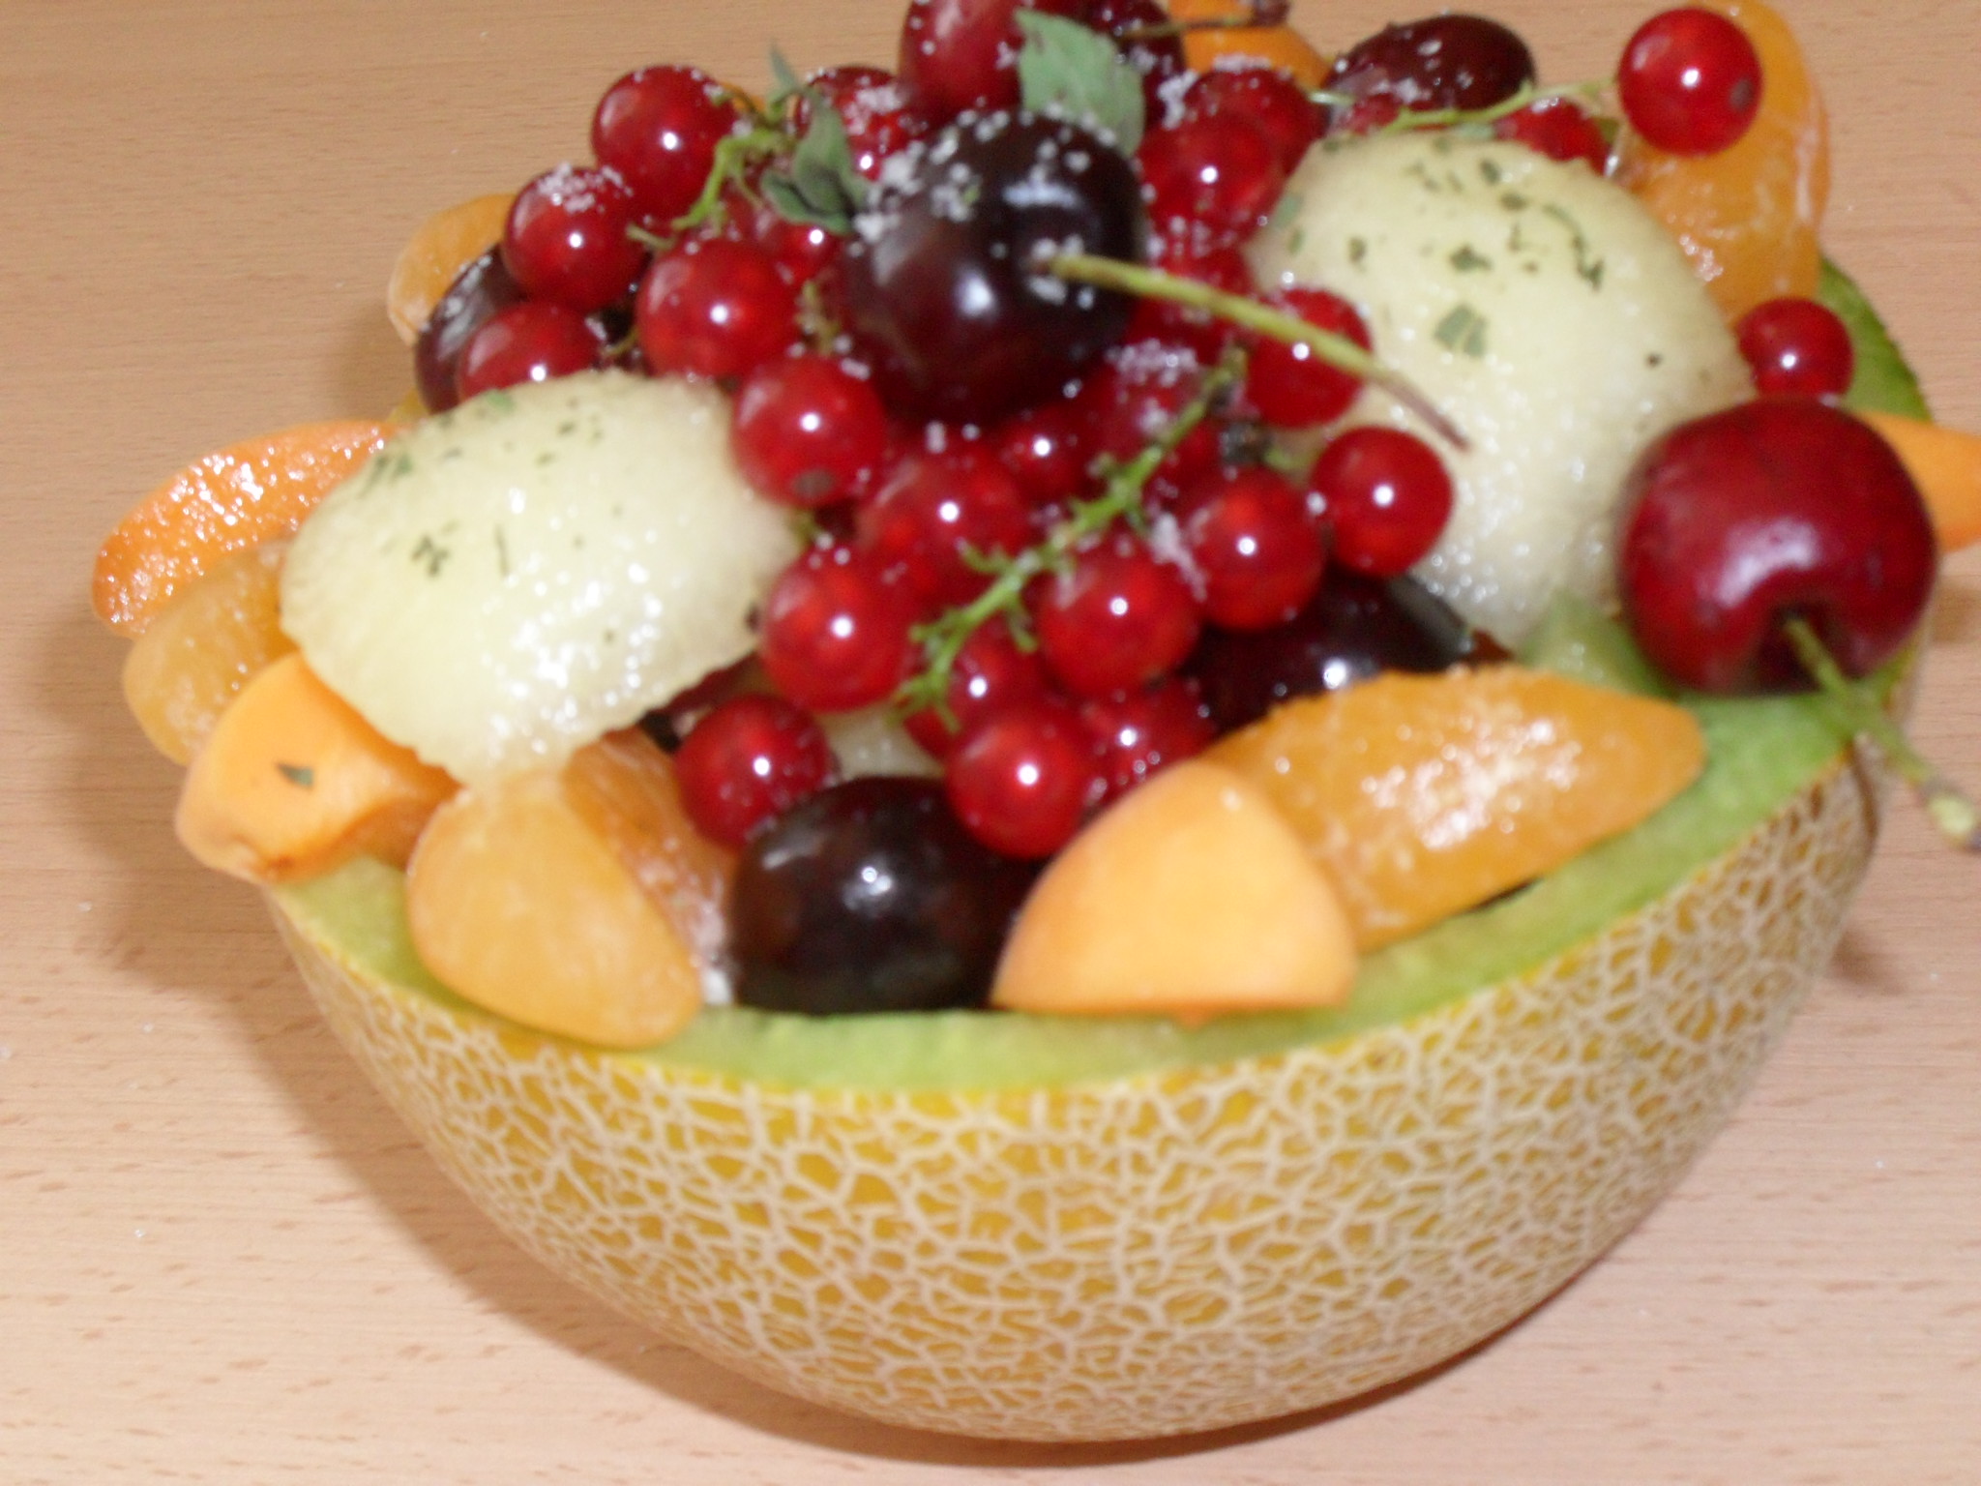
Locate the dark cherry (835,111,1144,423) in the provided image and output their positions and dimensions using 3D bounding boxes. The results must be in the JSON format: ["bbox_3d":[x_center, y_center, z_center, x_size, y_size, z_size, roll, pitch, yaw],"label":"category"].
[{"bbox_3d":[0.000,-0.035,0.255,0.022,0.022,0.021,-32,2,-31],"label":"dark cherry"}]

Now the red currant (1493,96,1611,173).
[{"bbox_3d":[0.047,-0.049,0.286,0.011,0.011,0.011,0,32,0],"label":"red currant"}]

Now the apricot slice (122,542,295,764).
[{"bbox_3d":[-0.058,-0.007,0.275,0.026,0.017,0.018,-15,36,-14],"label":"apricot slice"}]

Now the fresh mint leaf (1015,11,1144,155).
[{"bbox_3d":[0.007,-0.052,0.273,0.011,0.003,0.013,0,72,0],"label":"fresh mint leaf"}]

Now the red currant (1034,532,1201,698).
[{"bbox_3d":[0.009,-0.009,0.236,0.011,0.011,0.011,1,37,0],"label":"red currant"}]

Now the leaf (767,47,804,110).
[{"bbox_3d":[-0.016,-0.053,0.273,0.004,0.006,0.002,-28,6,-13],"label":"leaf"}]

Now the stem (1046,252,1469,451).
[{"bbox_3d":[0.018,-0.027,0.231,0.033,0.004,0.004,27,0,20],"label":"stem"}]

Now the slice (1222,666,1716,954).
[{"bbox_3d":[0.030,0.004,0.227,0.036,0.015,0.015,-19,39,-19],"label":"slice"}]

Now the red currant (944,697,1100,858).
[{"bbox_3d":[0.002,0.002,0.235,0.011,0.011,0.011,-4,37,0],"label":"red currant"}]

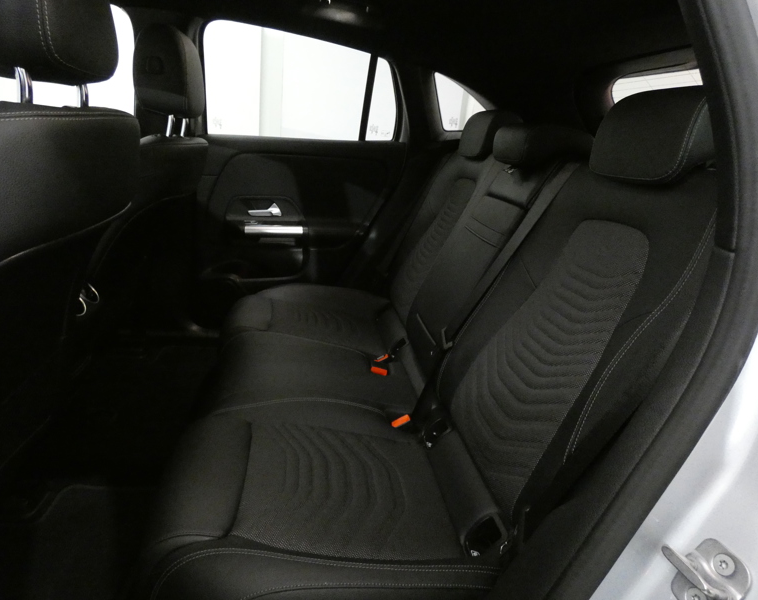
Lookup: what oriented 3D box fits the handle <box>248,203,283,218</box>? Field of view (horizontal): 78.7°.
[{"bbox_3d":[-0.418,-0.327,1.690,0.118,0.047,0.030,1,20,-11],"label":"handle"}]

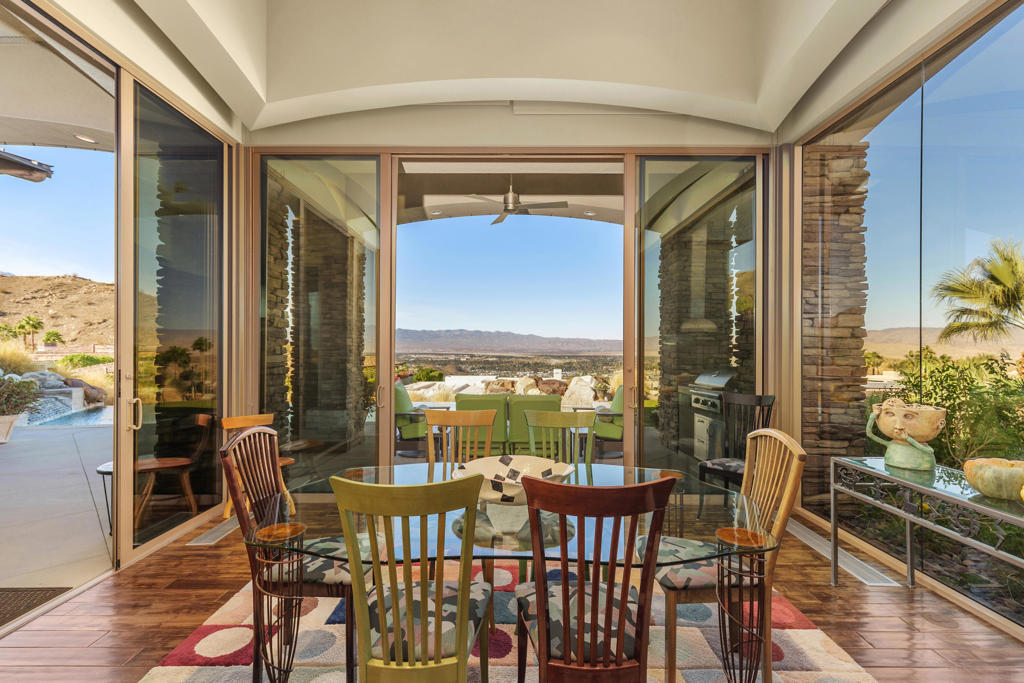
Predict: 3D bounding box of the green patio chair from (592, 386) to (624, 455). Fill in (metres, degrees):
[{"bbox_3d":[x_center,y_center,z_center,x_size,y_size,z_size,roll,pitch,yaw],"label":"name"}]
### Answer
[{"bbox_3d":[1.250,1.020,6.000,0.760,0.910,0.640,0,-1,6],"label":"green patio chair"}]

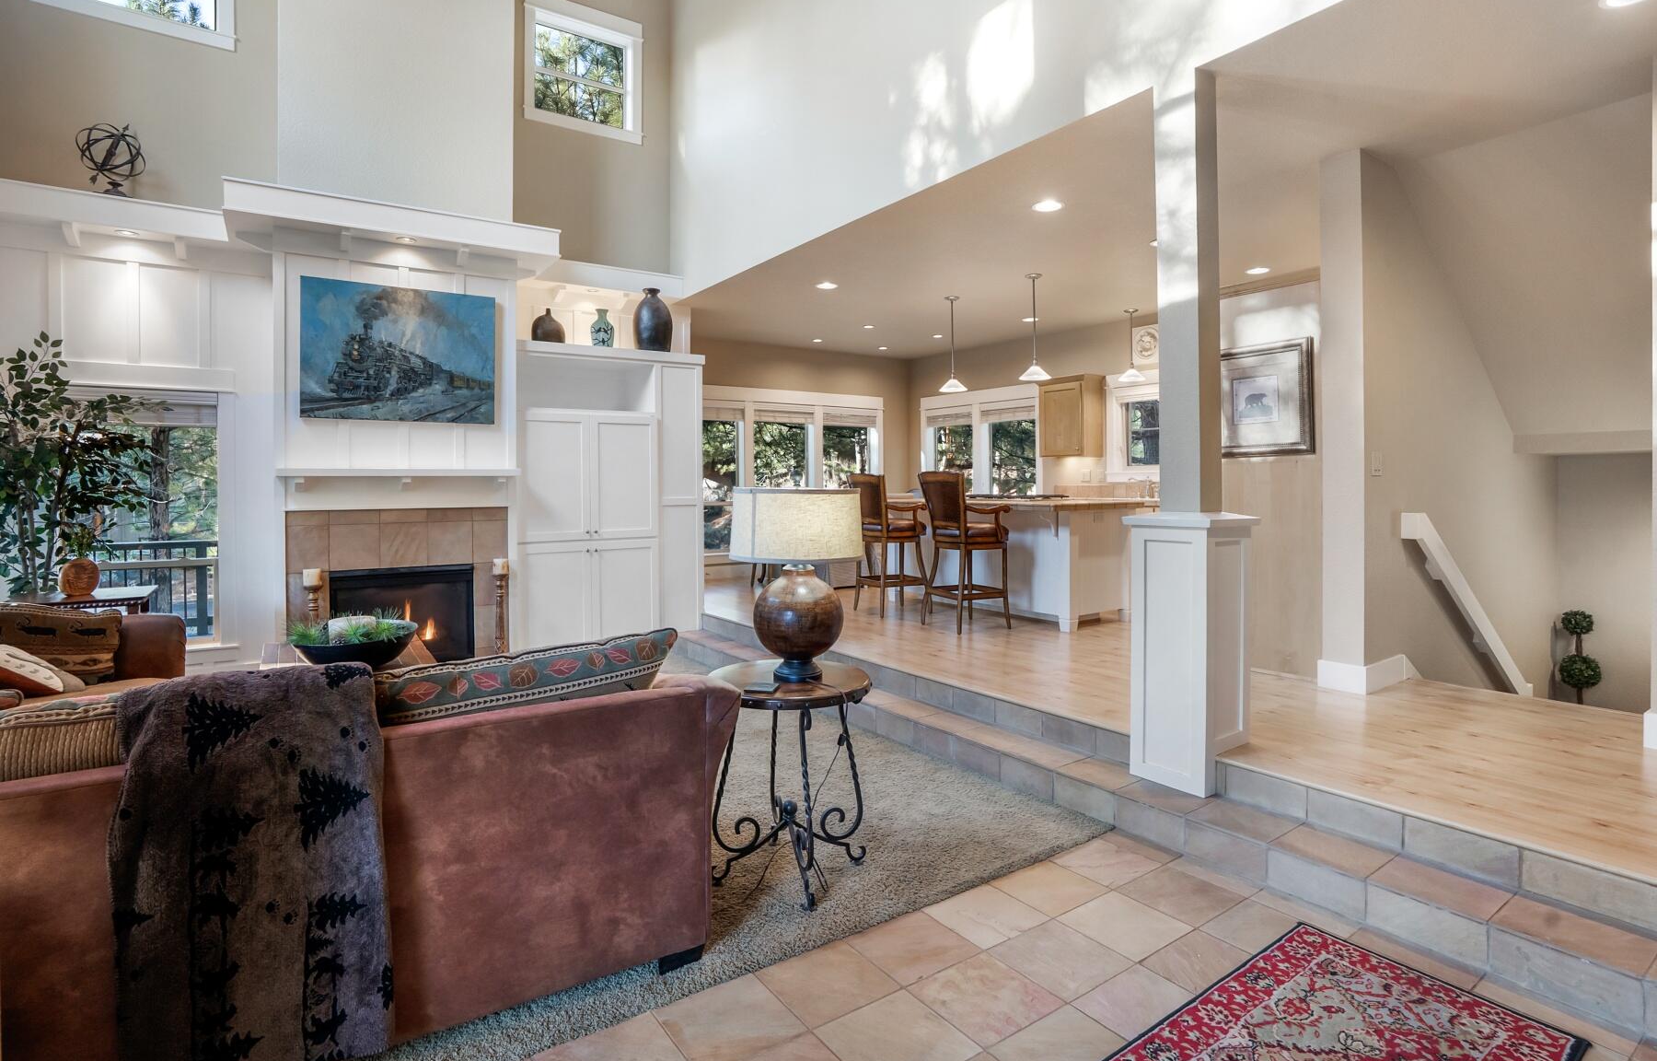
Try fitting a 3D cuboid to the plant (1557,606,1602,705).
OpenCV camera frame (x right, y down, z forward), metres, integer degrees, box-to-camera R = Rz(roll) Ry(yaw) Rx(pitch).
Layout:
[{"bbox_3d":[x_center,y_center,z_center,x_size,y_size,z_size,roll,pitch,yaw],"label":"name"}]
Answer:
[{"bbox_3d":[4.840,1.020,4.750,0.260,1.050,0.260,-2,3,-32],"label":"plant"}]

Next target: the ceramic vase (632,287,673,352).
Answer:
[{"bbox_3d":[-1.435,-1.715,6.004,0.325,0.565,0.325,-2,4,-32],"label":"ceramic vase"}]

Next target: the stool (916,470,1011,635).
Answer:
[{"bbox_3d":[1.035,0.150,5.520,0.530,1.165,0.510,-1,3,-26],"label":"stool"}]

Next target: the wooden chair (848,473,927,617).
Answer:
[{"bbox_3d":[0.525,0.110,6.149,0.530,1.165,0.510,-1,3,-26],"label":"wooden chair"}]

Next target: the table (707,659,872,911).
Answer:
[{"bbox_3d":[-0.134,0.833,2.558,0.560,0.655,0.560,0,3,0],"label":"table"}]

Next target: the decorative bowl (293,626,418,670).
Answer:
[{"bbox_3d":[-2.460,0.620,3.840,0.540,0.160,0.540,-2,3,-32],"label":"decorative bowl"}]

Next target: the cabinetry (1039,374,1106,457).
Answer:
[{"bbox_3d":[2.490,-1.145,7.512,0.340,0.800,0.540,-2,4,-32],"label":"cabinetry"}]

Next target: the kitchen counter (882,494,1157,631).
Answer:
[{"bbox_3d":[1.496,0.213,6.254,1.020,0.945,1.960,-2,4,-32],"label":"kitchen counter"}]

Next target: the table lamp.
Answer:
[{"bbox_3d":[-0.112,0.183,2.590,0.465,0.660,0.465,0,3,0],"label":"table lamp"}]

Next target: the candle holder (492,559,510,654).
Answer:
[{"bbox_3d":[-2.360,0.623,5.300,0.125,0.830,0.125,-2,3,-32],"label":"candle holder"}]

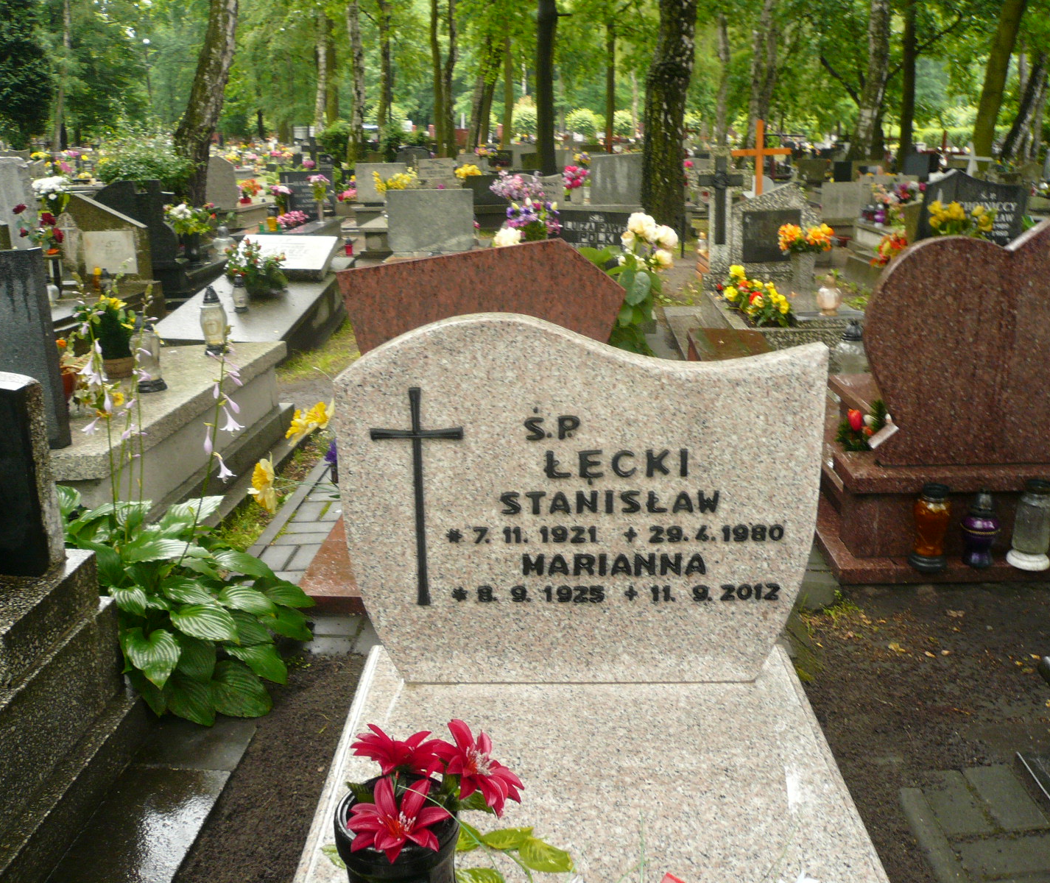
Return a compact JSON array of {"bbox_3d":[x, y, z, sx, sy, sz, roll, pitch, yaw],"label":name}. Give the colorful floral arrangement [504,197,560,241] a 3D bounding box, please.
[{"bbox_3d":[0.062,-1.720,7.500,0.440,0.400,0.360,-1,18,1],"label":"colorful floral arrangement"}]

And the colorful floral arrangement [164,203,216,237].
[{"bbox_3d":[-2.841,-1.867,8.060,0.444,0.281,0.330,1,18,5],"label":"colorful floral arrangement"}]

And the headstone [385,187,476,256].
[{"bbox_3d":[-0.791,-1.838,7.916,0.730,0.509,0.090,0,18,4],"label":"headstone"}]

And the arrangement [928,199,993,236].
[{"bbox_3d":[3.468,-1.758,7.600,0.490,0.360,0.360,-1,18,1],"label":"arrangement"}]

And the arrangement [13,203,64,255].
[{"bbox_3d":[-3.145,-1.372,6.169,0.328,0.327,0.280,1,18,5],"label":"arrangement"}]

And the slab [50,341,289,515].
[{"bbox_3d":[-1.681,-0.042,3.736,1.000,0.385,1.560,1,19,6],"label":"slab"}]

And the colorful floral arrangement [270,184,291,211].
[{"bbox_3d":[-3.231,-3.207,12.600,0.290,0.370,0.280,-1,18,1],"label":"colorful floral arrangement"}]

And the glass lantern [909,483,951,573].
[{"bbox_3d":[1.218,0.261,2.867,0.115,0.273,0.115,0,18,2],"label":"glass lantern"}]

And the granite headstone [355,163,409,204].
[{"bbox_3d":[-1.808,-3.260,12.039,0.671,0.486,0.120,0,18,4],"label":"granite headstone"}]

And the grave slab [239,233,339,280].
[{"bbox_3d":[-1.760,-1.333,6.925,0.710,0.070,0.505,1,38,5],"label":"grave slab"}]

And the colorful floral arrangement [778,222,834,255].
[{"bbox_3d":[1.830,-1.310,6.212,0.366,0.213,0.250,0,18,2],"label":"colorful floral arrangement"}]

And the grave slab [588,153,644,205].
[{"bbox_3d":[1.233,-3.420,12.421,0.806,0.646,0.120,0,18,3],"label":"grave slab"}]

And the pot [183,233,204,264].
[{"bbox_3d":[-2.886,-1.683,8.300,0.180,0.260,0.180,-1,18,0],"label":"pot"}]

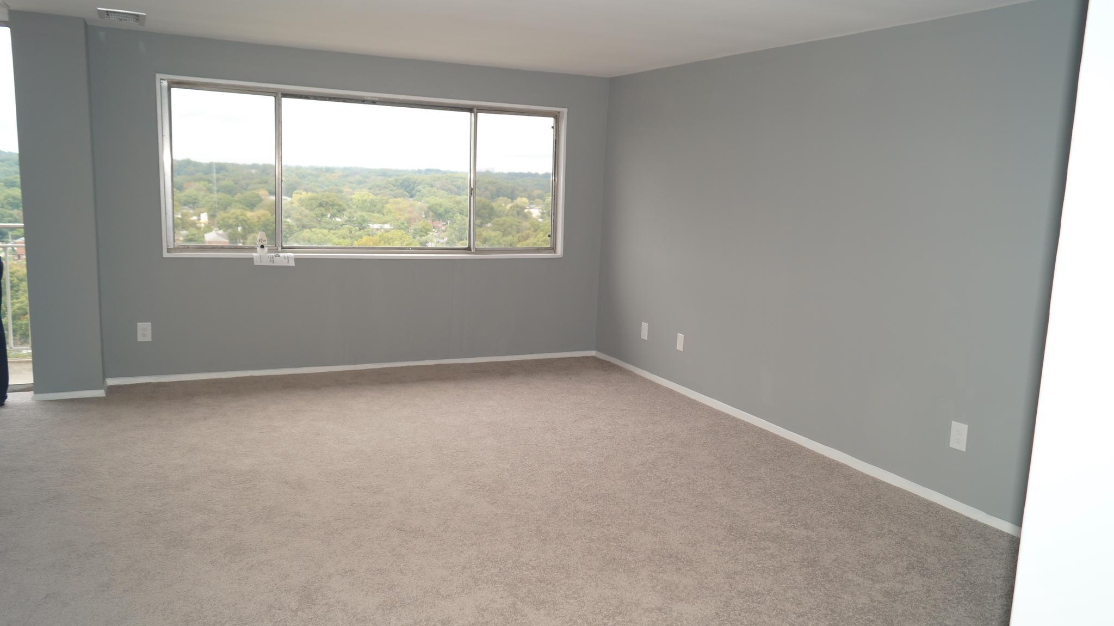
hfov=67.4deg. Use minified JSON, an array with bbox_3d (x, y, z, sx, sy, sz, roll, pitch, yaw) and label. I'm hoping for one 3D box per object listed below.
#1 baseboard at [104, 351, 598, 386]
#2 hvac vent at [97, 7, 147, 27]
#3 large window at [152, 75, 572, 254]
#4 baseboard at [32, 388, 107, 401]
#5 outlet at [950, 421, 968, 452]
[{"bbox_3d":[-1.401,0.427,6.703,3.895,0.046,0.014,-2,10,-26],"label":"baseboard"},{"bbox_3d":[-2.663,-1.805,5.118,0.260,0.020,0.420,-2,10,-26],"label":"hvac vent"},{"bbox_3d":[-1.360,-1.059,6.509,3.140,1.265,0.110,-2,10,-26],"label":"large window"},{"bbox_3d":[-3.212,0.544,5.496,0.420,0.046,0.014,-2,10,-26],"label":"baseboard"},{"bbox_3d":[1.997,0.614,4.151,0.010,0.134,0.089,-2,10,-26],"label":"outlet"}]

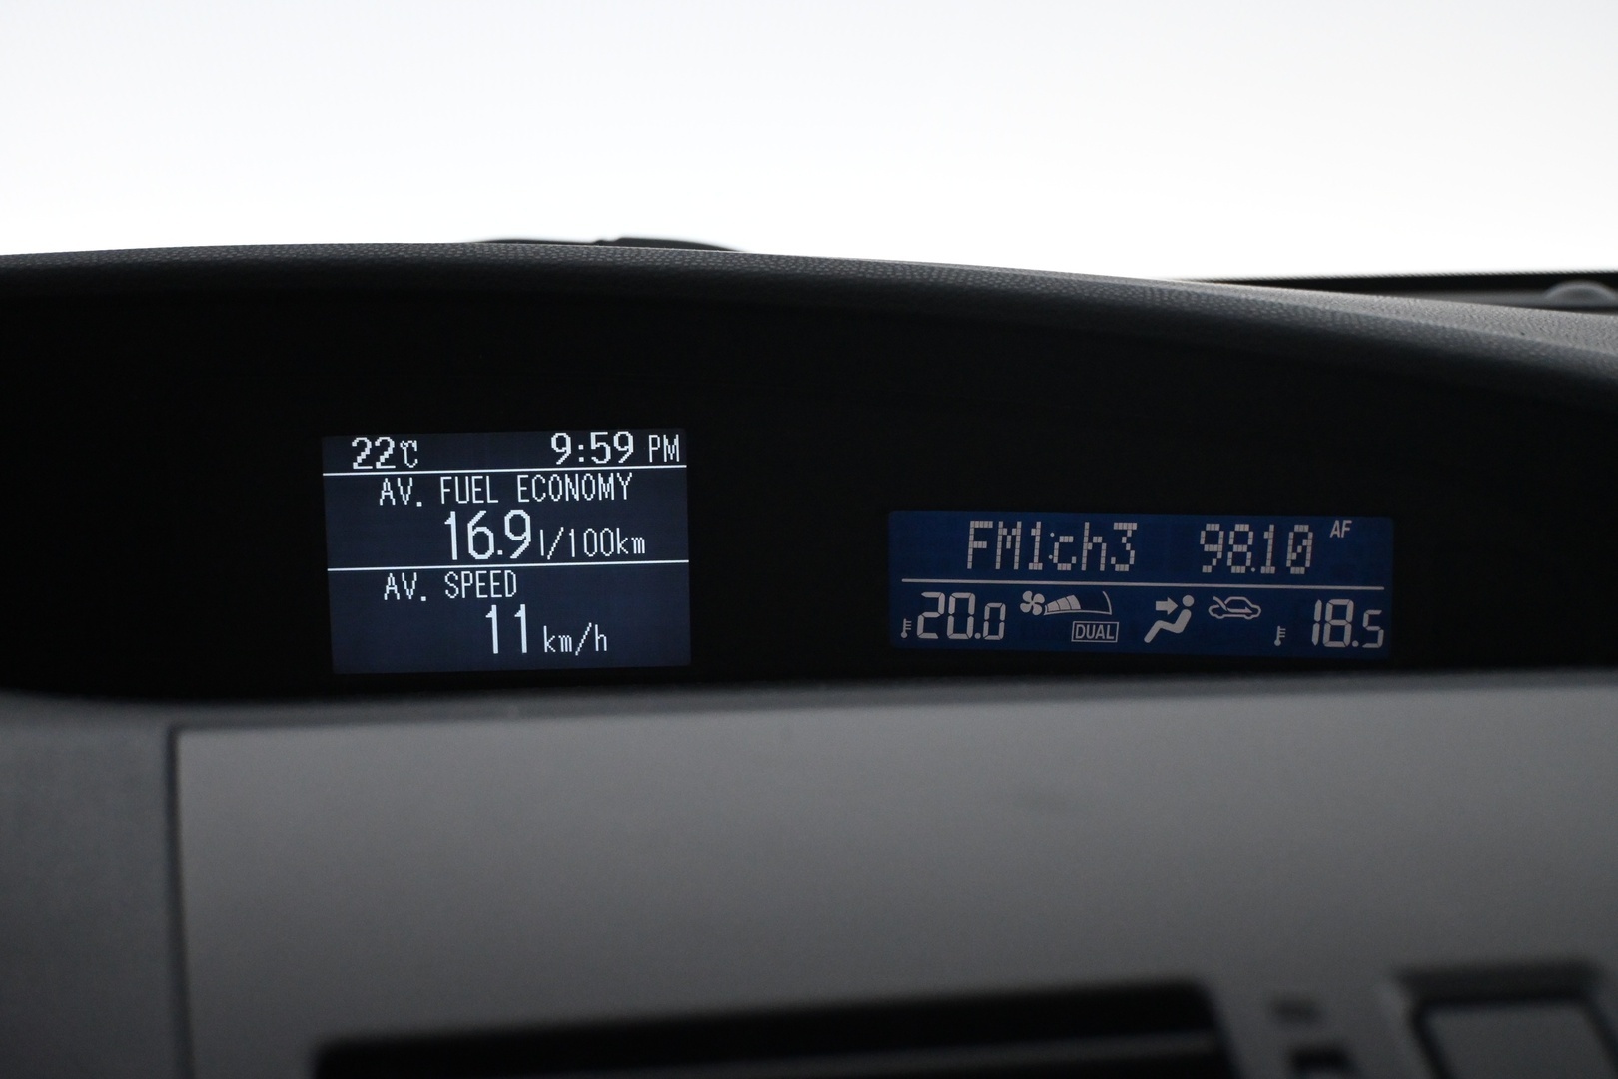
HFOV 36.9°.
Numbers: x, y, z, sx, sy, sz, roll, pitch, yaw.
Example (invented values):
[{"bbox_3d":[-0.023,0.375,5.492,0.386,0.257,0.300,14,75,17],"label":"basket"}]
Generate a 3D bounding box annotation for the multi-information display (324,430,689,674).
[{"bbox_3d":[-0.058,0.002,0.468,0.069,0.046,0.008,-1,11,-3],"label":"multi-information display"}]

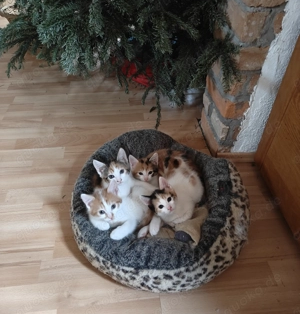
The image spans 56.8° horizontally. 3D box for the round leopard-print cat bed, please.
[{"bbox_3d":[0.027,0.120,0.795,0.495,0.150,0.495,0,44,0],"label":"round leopard-print cat bed"}]

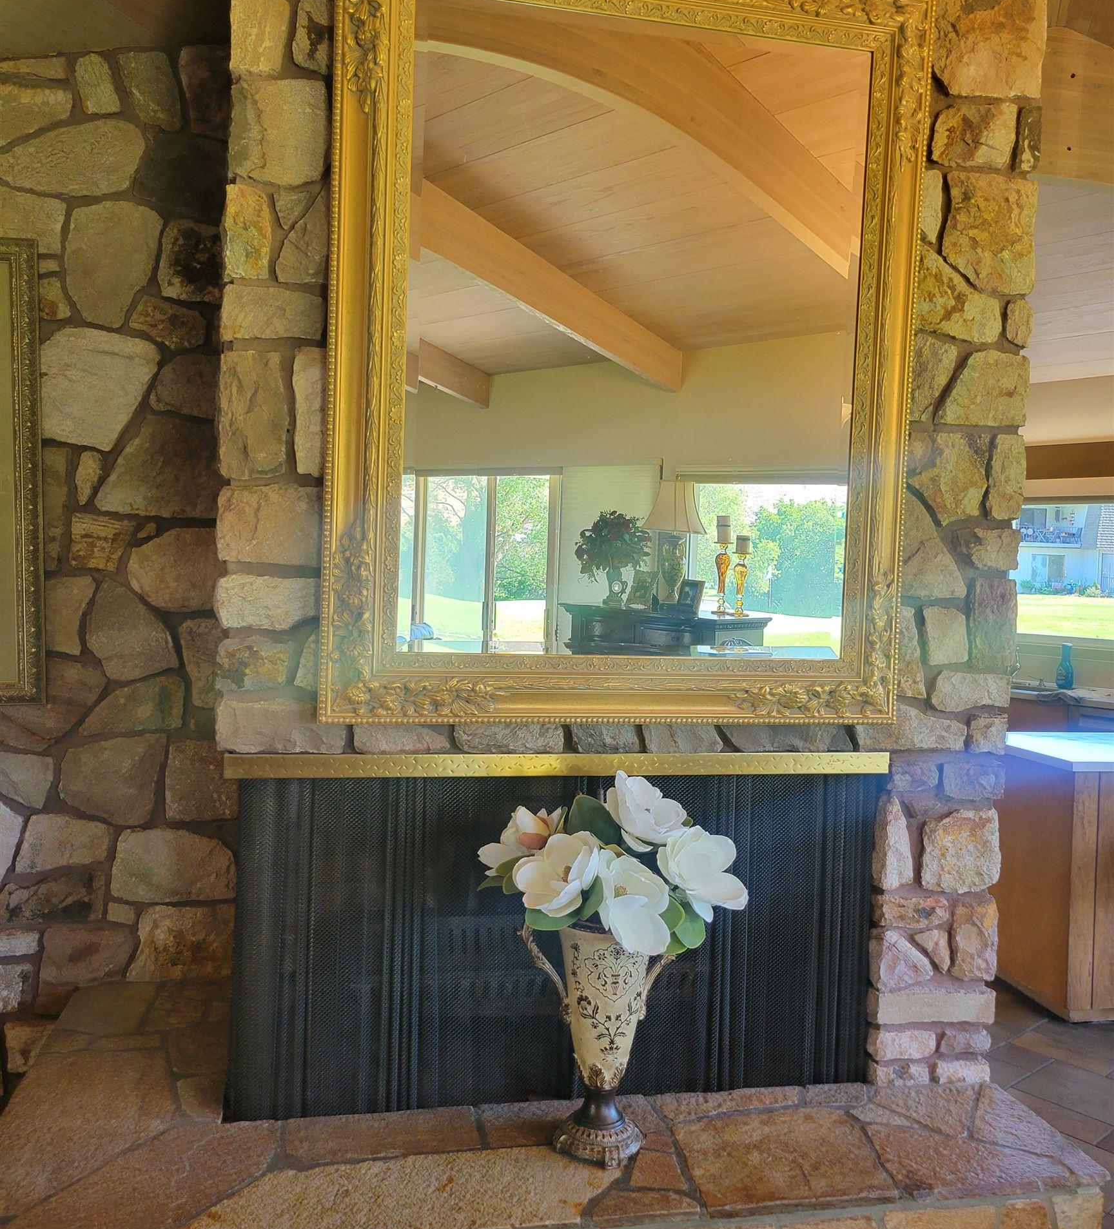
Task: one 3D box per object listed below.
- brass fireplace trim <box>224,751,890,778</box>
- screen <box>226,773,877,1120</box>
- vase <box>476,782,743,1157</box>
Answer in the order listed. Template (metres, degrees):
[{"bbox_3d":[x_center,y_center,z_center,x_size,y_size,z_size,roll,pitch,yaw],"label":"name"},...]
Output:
[{"bbox_3d":[0.036,0.308,2.292,1.386,0.048,0.040,1,3,-10],"label":"brass fireplace trim"},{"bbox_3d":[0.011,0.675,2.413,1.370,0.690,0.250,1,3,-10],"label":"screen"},{"bbox_3d":[0.113,0.674,2.162,0.530,0.725,0.420,1,3,-10],"label":"vase"}]

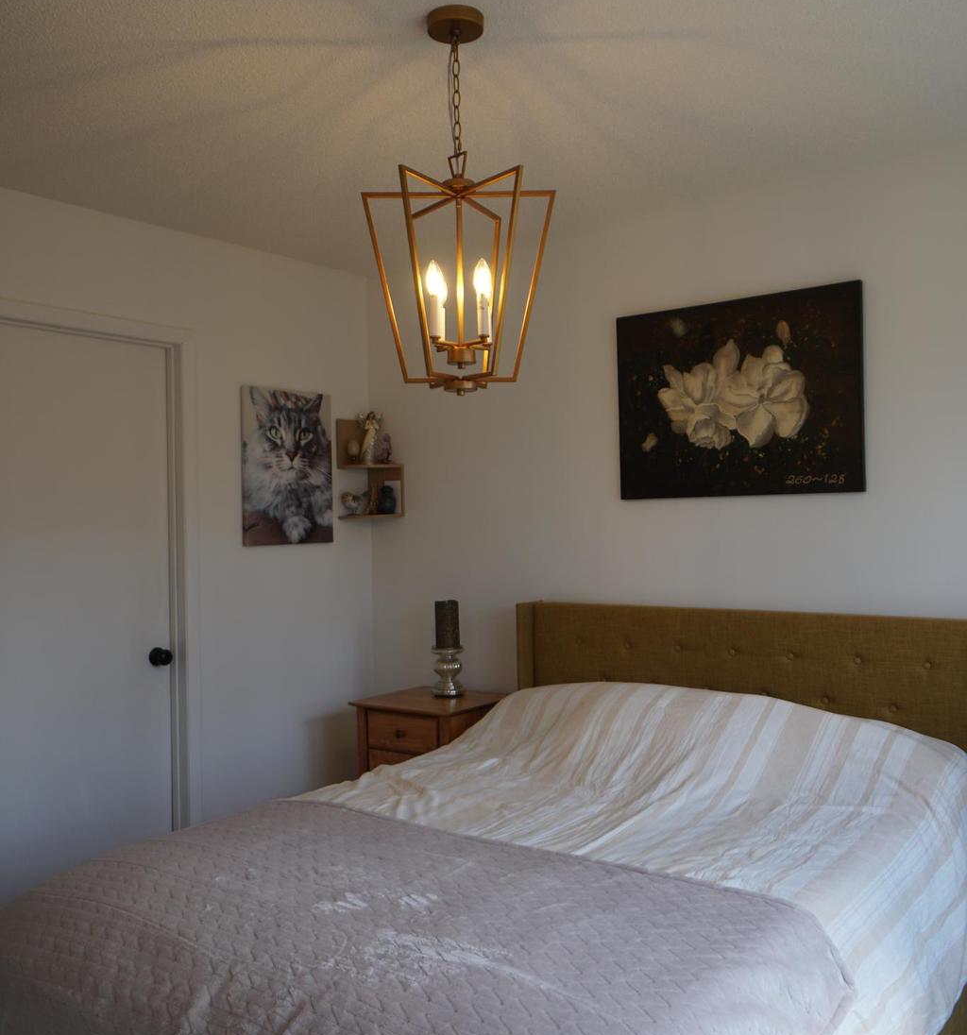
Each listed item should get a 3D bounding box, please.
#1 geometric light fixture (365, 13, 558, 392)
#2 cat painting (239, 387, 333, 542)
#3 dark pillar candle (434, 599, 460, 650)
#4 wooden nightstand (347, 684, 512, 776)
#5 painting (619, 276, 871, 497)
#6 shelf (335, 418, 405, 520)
[{"bbox_3d":[-0.052,-0.648,2.106,0.414,0.789,0.389,-1,0,0],"label":"geometric light fixture"},{"bbox_3d":[-0.755,-0.195,3.938,0.025,0.603,0.444,-1,0,39],"label":"cat painting"},{"bbox_3d":[-0.136,0.412,3.872,0.089,0.183,0.089,-1,0,0],"label":"dark pillar candle"},{"bbox_3d":[-0.164,1.045,3.737,0.474,0.728,0.437,-1,0,39],"label":"wooden nightstand"},{"bbox_3d":[0.806,-0.384,3.258,0.834,0.631,0.030,-1,0,39],"label":"painting"},{"bbox_3d":[-0.473,-0.201,4.227,0.271,0.409,0.151,-1,0,-6],"label":"shelf"}]

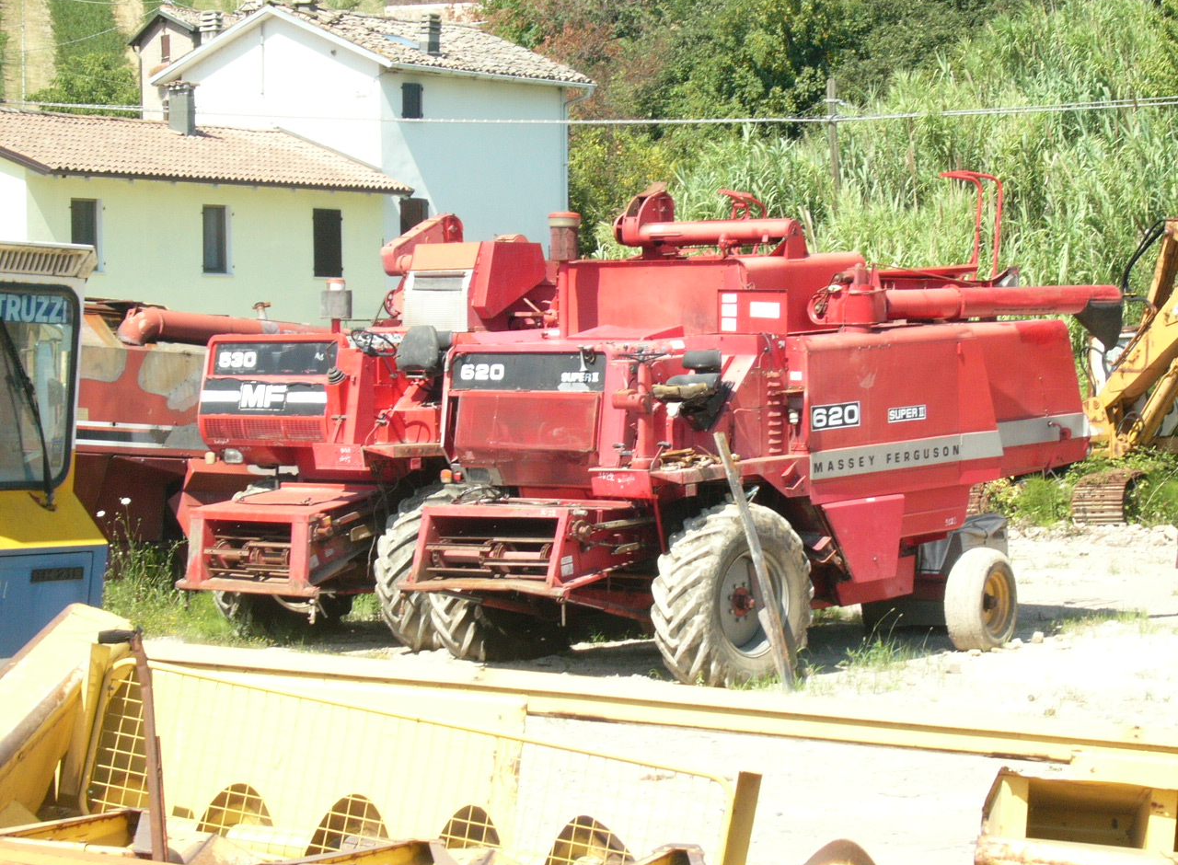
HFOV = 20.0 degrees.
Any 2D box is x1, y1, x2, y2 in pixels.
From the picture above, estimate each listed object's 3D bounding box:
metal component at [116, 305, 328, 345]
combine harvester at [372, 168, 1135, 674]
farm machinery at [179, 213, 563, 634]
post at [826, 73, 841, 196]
[{"bbox_3d":[-3.380,-0.954,34.532,3.010,0.400,0.350,5,0,-25],"label":"metal component"},{"bbox_3d":[1.505,-0.155,29.789,3.237,4.251,7.264,2,5,42],"label":"combine harvester"},{"bbox_3d":[-0.909,-0.128,32.738,2.800,3.950,6.800,2,5,42],"label":"farm machinery"},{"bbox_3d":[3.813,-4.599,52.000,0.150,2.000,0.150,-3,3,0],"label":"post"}]

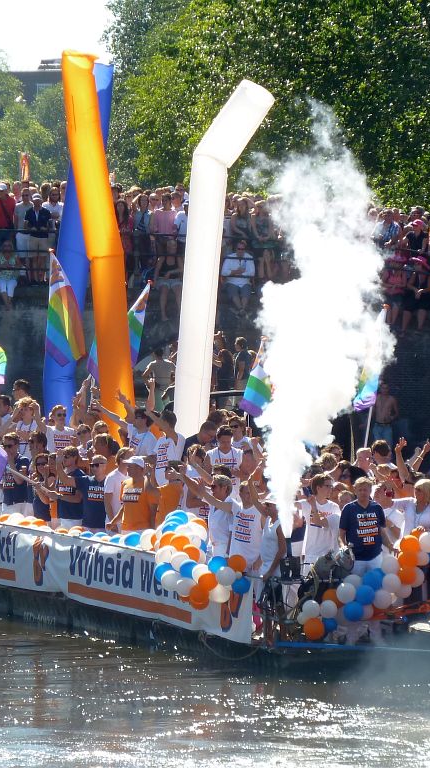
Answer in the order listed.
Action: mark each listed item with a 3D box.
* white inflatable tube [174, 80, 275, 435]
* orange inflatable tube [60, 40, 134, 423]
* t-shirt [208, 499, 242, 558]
[{"bbox_3d":[0.091,-1.192,60.500,1.270,4.950,0.550,0,2,0],"label":"white inflatable tube"},{"bbox_3d":[-1.476,-1.438,65.106,1.000,5.800,0.700,0,2,0],"label":"orange inflatable tube"},{"bbox_3d":[0.113,1.572,54.000,0.300,0.660,0.450,-1,2,-30],"label":"t-shirt"}]

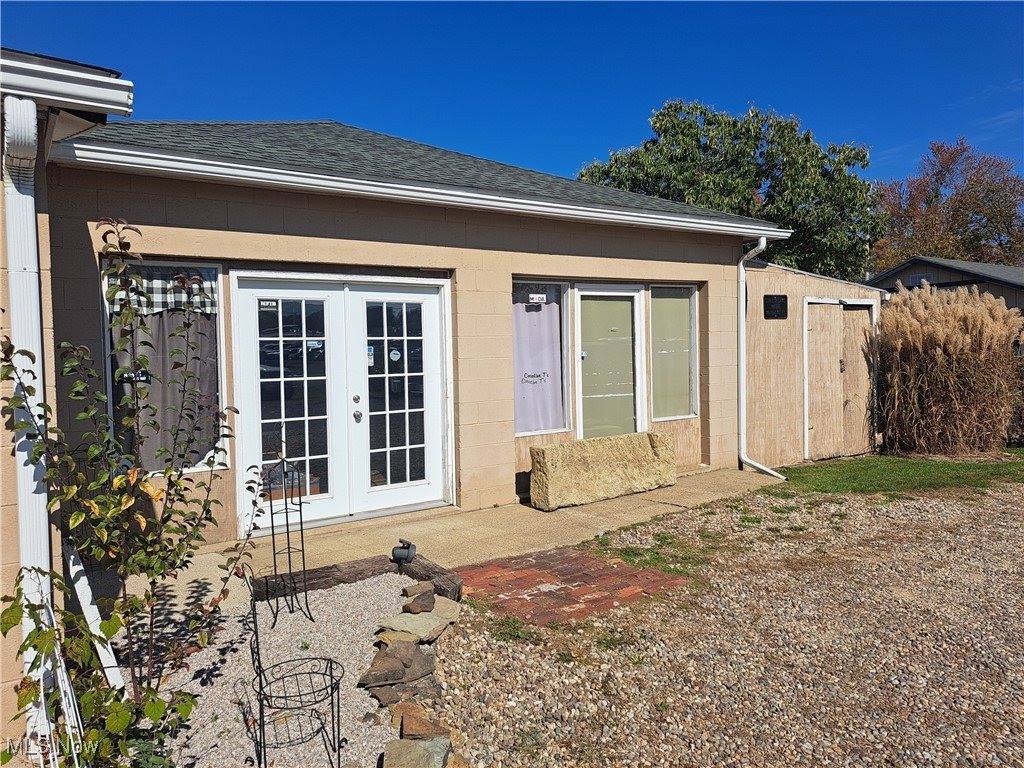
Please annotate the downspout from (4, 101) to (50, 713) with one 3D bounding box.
[{"bbox_3d":[-1.573,0.206,2.330,0.085,2.167,0.330,-3,3,-34],"label":"downspout"}]

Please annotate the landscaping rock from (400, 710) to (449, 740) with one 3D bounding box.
[{"bbox_3d":[-0.333,1.301,2.705,0.190,0.070,0.150,-2,3,-8],"label":"landscaping rock"}]

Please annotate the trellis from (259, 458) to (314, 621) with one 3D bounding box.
[{"bbox_3d":[-1.247,0.861,3.943,0.260,0.898,0.240,-2,3,-18],"label":"trellis"}]

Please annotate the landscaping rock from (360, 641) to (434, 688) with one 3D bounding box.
[{"bbox_3d":[-0.527,1.321,3.354,0.330,0.085,0.380,-1,3,-6],"label":"landscaping rock"}]

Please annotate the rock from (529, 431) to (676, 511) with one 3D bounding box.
[{"bbox_3d":[0.945,0.827,7.079,1.770,0.580,0.320,-3,4,-38],"label":"rock"}]

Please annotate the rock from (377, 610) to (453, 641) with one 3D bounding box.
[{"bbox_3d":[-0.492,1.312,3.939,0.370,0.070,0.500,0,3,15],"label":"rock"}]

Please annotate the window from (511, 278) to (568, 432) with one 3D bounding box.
[{"bbox_3d":[0.264,-0.261,7.221,0.764,1.522,0.100,-3,3,-34],"label":"window"}]

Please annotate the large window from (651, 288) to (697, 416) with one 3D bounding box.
[{"bbox_3d":[1.876,-0.362,8.292,0.772,1.564,0.100,-3,3,-34],"label":"large window"}]

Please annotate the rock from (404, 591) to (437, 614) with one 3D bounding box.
[{"bbox_3d":[-0.528,1.244,4.045,0.180,0.085,0.140,-2,3,-13],"label":"rock"}]

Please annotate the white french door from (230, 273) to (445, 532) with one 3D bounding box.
[{"bbox_3d":[-1.340,0.129,5.995,1.890,2.040,0.120,-3,3,-33],"label":"white french door"}]

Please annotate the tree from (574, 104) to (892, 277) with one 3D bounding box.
[{"bbox_3d":[6.241,-3.749,20.084,8.800,8.500,8.600,-3,3,-33],"label":"tree"}]

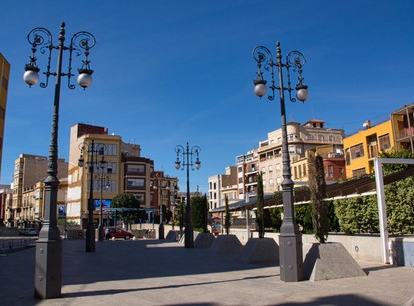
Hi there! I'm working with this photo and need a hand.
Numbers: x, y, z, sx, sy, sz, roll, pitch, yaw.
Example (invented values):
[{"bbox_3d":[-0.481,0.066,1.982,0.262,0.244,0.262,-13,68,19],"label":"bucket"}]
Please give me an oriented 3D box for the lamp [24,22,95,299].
[{"bbox_3d":[-4.171,-0.168,9.464,1.930,7.570,0.680,2,-12,-14],"label":"lamp"}]

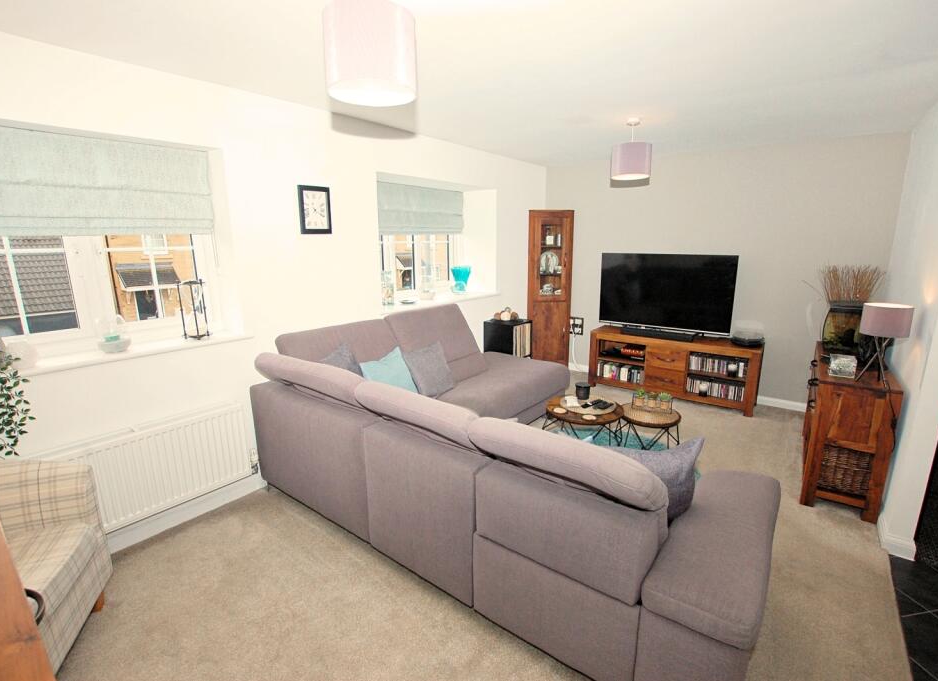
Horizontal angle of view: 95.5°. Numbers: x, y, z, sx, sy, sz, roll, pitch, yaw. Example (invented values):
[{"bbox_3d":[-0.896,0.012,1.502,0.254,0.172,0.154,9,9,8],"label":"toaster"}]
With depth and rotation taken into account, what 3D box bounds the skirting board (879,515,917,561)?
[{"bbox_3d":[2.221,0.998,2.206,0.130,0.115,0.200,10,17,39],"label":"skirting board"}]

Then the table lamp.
[{"bbox_3d":[2.225,0.028,2.317,0.195,0.435,0.195,10,17,39],"label":"table lamp"}]

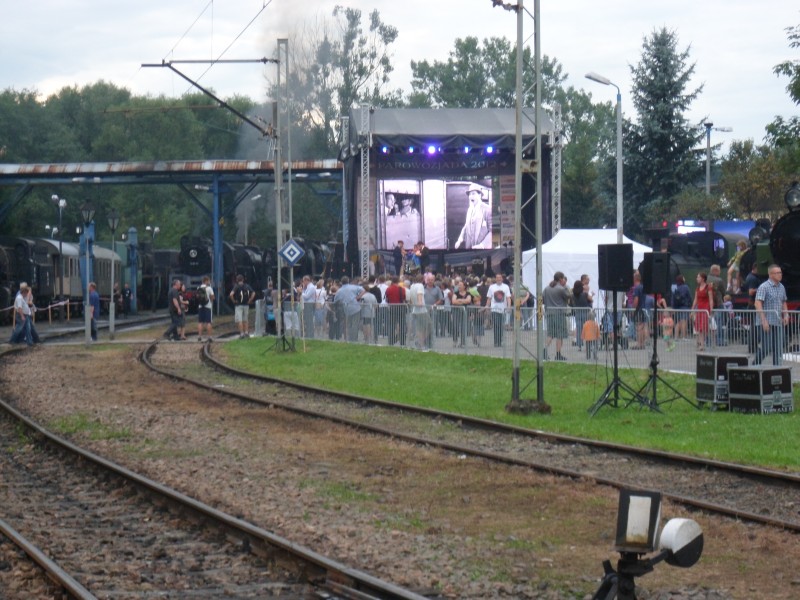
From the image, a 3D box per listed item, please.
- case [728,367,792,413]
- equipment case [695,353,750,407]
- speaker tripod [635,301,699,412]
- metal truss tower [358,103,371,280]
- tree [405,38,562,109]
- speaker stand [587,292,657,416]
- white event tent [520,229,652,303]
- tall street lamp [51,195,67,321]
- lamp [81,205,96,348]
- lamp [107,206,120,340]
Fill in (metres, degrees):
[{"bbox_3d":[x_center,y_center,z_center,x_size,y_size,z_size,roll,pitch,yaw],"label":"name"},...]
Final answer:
[{"bbox_3d":[4.368,1.100,29.386,0.460,0.540,0.630,0,0,-30],"label":"case"},{"bbox_3d":[4.032,1.036,30.273,0.450,0.660,0.660,0,0,-14],"label":"equipment case"},{"bbox_3d":[3.259,0.668,29.896,0.900,1.374,0.850,0,0,0],"label":"speaker tripod"},{"bbox_3d":[-1.280,-3.152,89.978,0.360,8.271,0.360,0,0,-7],"label":"metal truss tower"},{"bbox_3d":[4.688,-6.643,129.960,8.500,14.950,8.000,0,0,0],"label":"tree"},{"bbox_3d":[2.723,0.633,29.696,0.900,1.499,0.880,0,0,0],"label":"speaker stand"},{"bbox_3d":[6.359,-0.712,82.291,3.900,3.430,3.000,0,0,-9],"label":"white event tent"},{"bbox_3d":[-14.636,-1.800,103.985,0.720,5.443,0.500,0,0,0],"label":"tall street lamp"},{"bbox_3d":[-8.023,-0.657,62.490,0.420,3.709,0.420,0,0,0],"label":"lamp"},{"bbox_3d":[-8.102,-0.720,68.490,0.380,3.726,0.380,0,0,0],"label":"lamp"}]

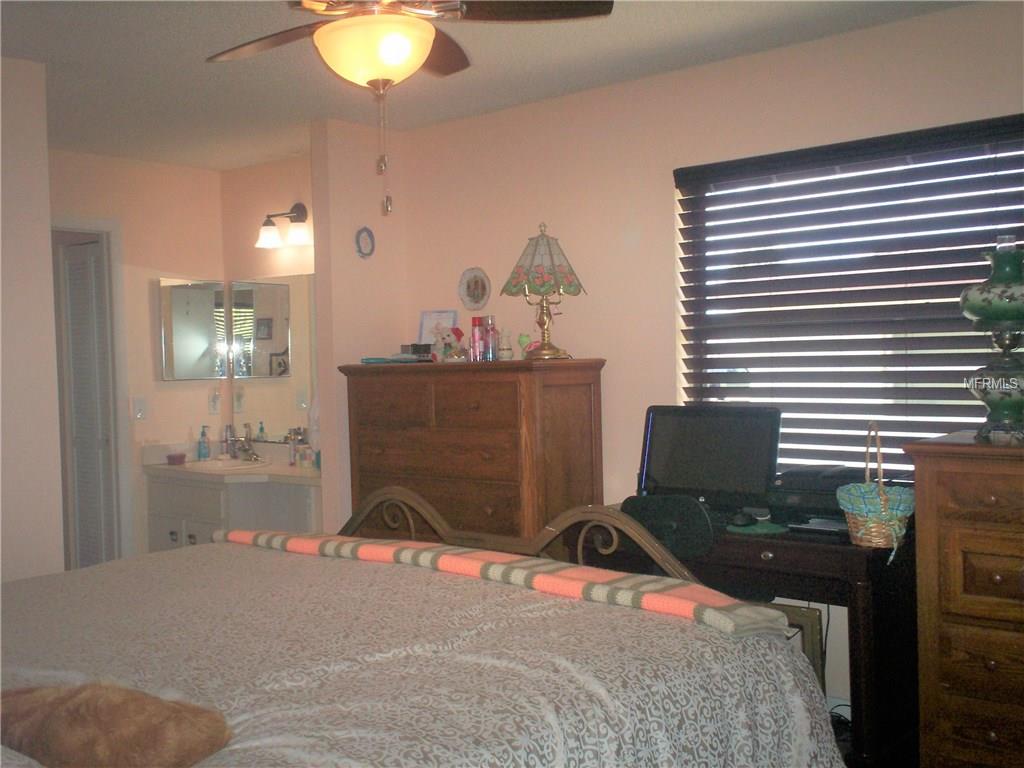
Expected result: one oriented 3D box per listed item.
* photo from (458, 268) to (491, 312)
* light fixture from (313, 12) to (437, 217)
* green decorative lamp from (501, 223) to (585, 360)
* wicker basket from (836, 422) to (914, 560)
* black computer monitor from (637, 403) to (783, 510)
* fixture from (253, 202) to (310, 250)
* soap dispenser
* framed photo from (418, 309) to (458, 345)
[{"bbox_3d":[-0.169,-0.438,4.918,0.197,0.205,0.024,0,2,41],"label":"photo"},{"bbox_3d":[-0.321,-0.642,2.599,0.302,0.467,0.302,-2,2,0],"label":"light fixture"},{"bbox_3d":[0.133,-0.375,4.369,0.345,0.572,0.345,0,2,41],"label":"green decorative lamp"},{"bbox_3d":[1.067,0.284,3.127,0.225,0.366,0.225,-1,2,5],"label":"wicker basket"},{"bbox_3d":[0.720,0.259,3.873,0.540,0.360,0.080,0,-17,41],"label":"black computer monitor"},{"bbox_3d":[-1.199,-0.853,5.658,0.410,0.240,0.185,0,2,41],"label":"fixture"},{"bbox_3d":[-1.716,0.330,5.939,0.058,0.192,0.060,-2,2,0],"label":"soap dispenser"},{"bbox_3d":[-0.340,-0.223,4.886,0.205,0.250,0.030,-1,-12,32],"label":"framed photo"}]

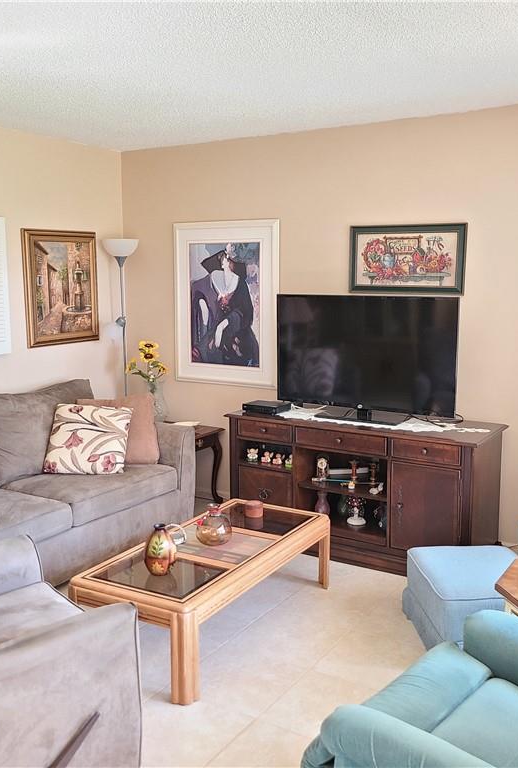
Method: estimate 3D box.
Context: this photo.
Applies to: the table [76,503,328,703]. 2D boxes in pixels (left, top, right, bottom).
[{"bbox_3d":[-0.200,0.901,3.475,0.570,0.375,1.257,5,9,29],"label":"table"}]

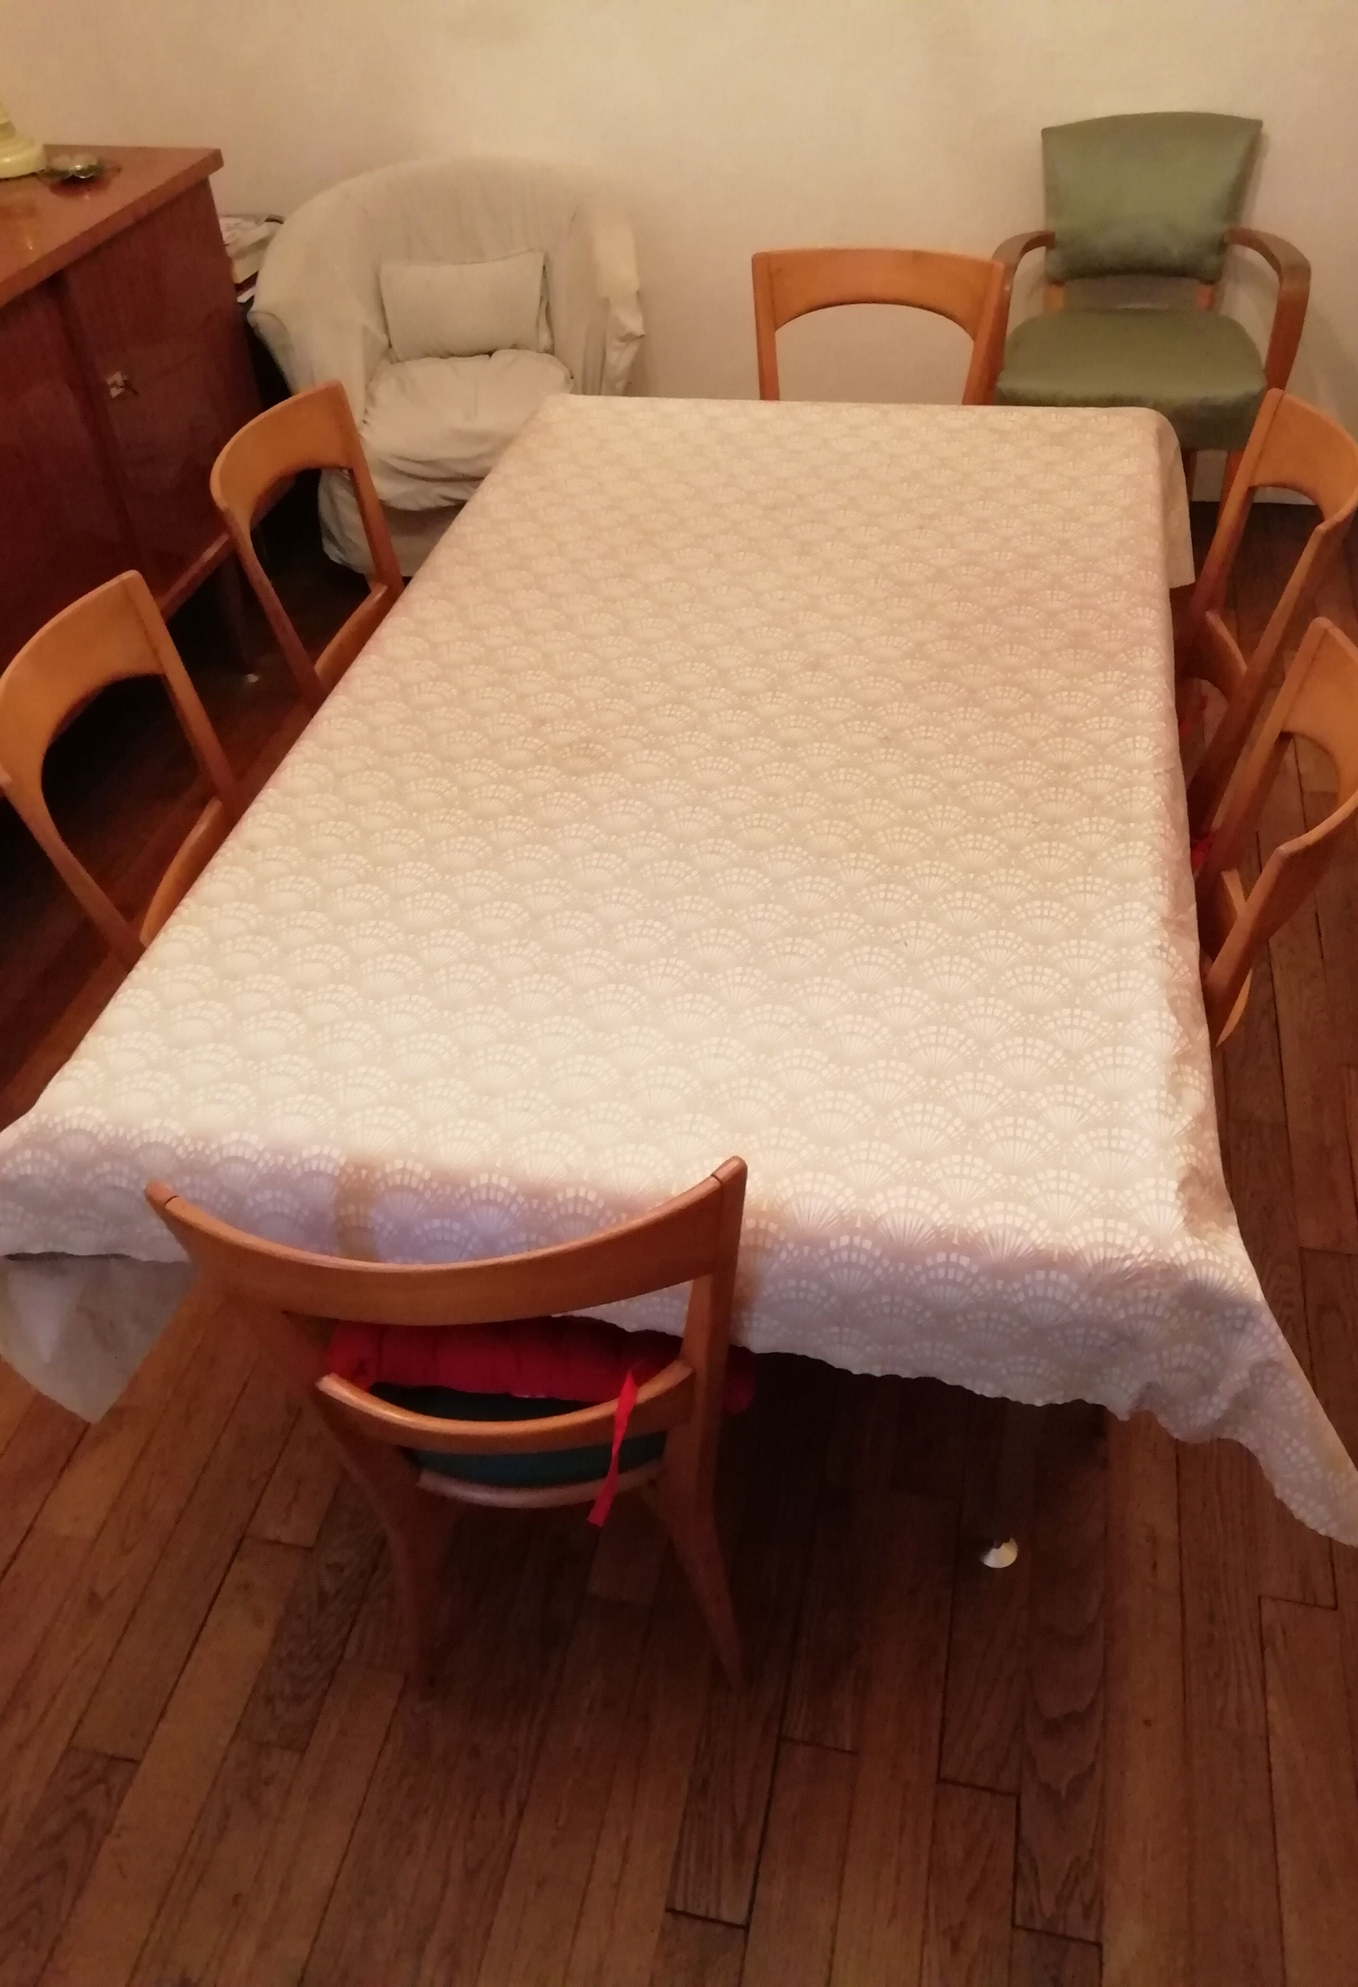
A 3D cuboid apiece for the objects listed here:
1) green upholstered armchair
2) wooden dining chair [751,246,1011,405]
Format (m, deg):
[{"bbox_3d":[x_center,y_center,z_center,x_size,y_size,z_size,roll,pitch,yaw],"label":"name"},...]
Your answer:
[{"bbox_3d":[0.947,-1.312,3.129,0.580,0.840,0.550,6,43,11],"label":"green upholstered armchair"},{"bbox_3d":[0.304,-0.797,2.631,0.435,0.820,0.500,9,44,14],"label":"wooden dining chair"}]

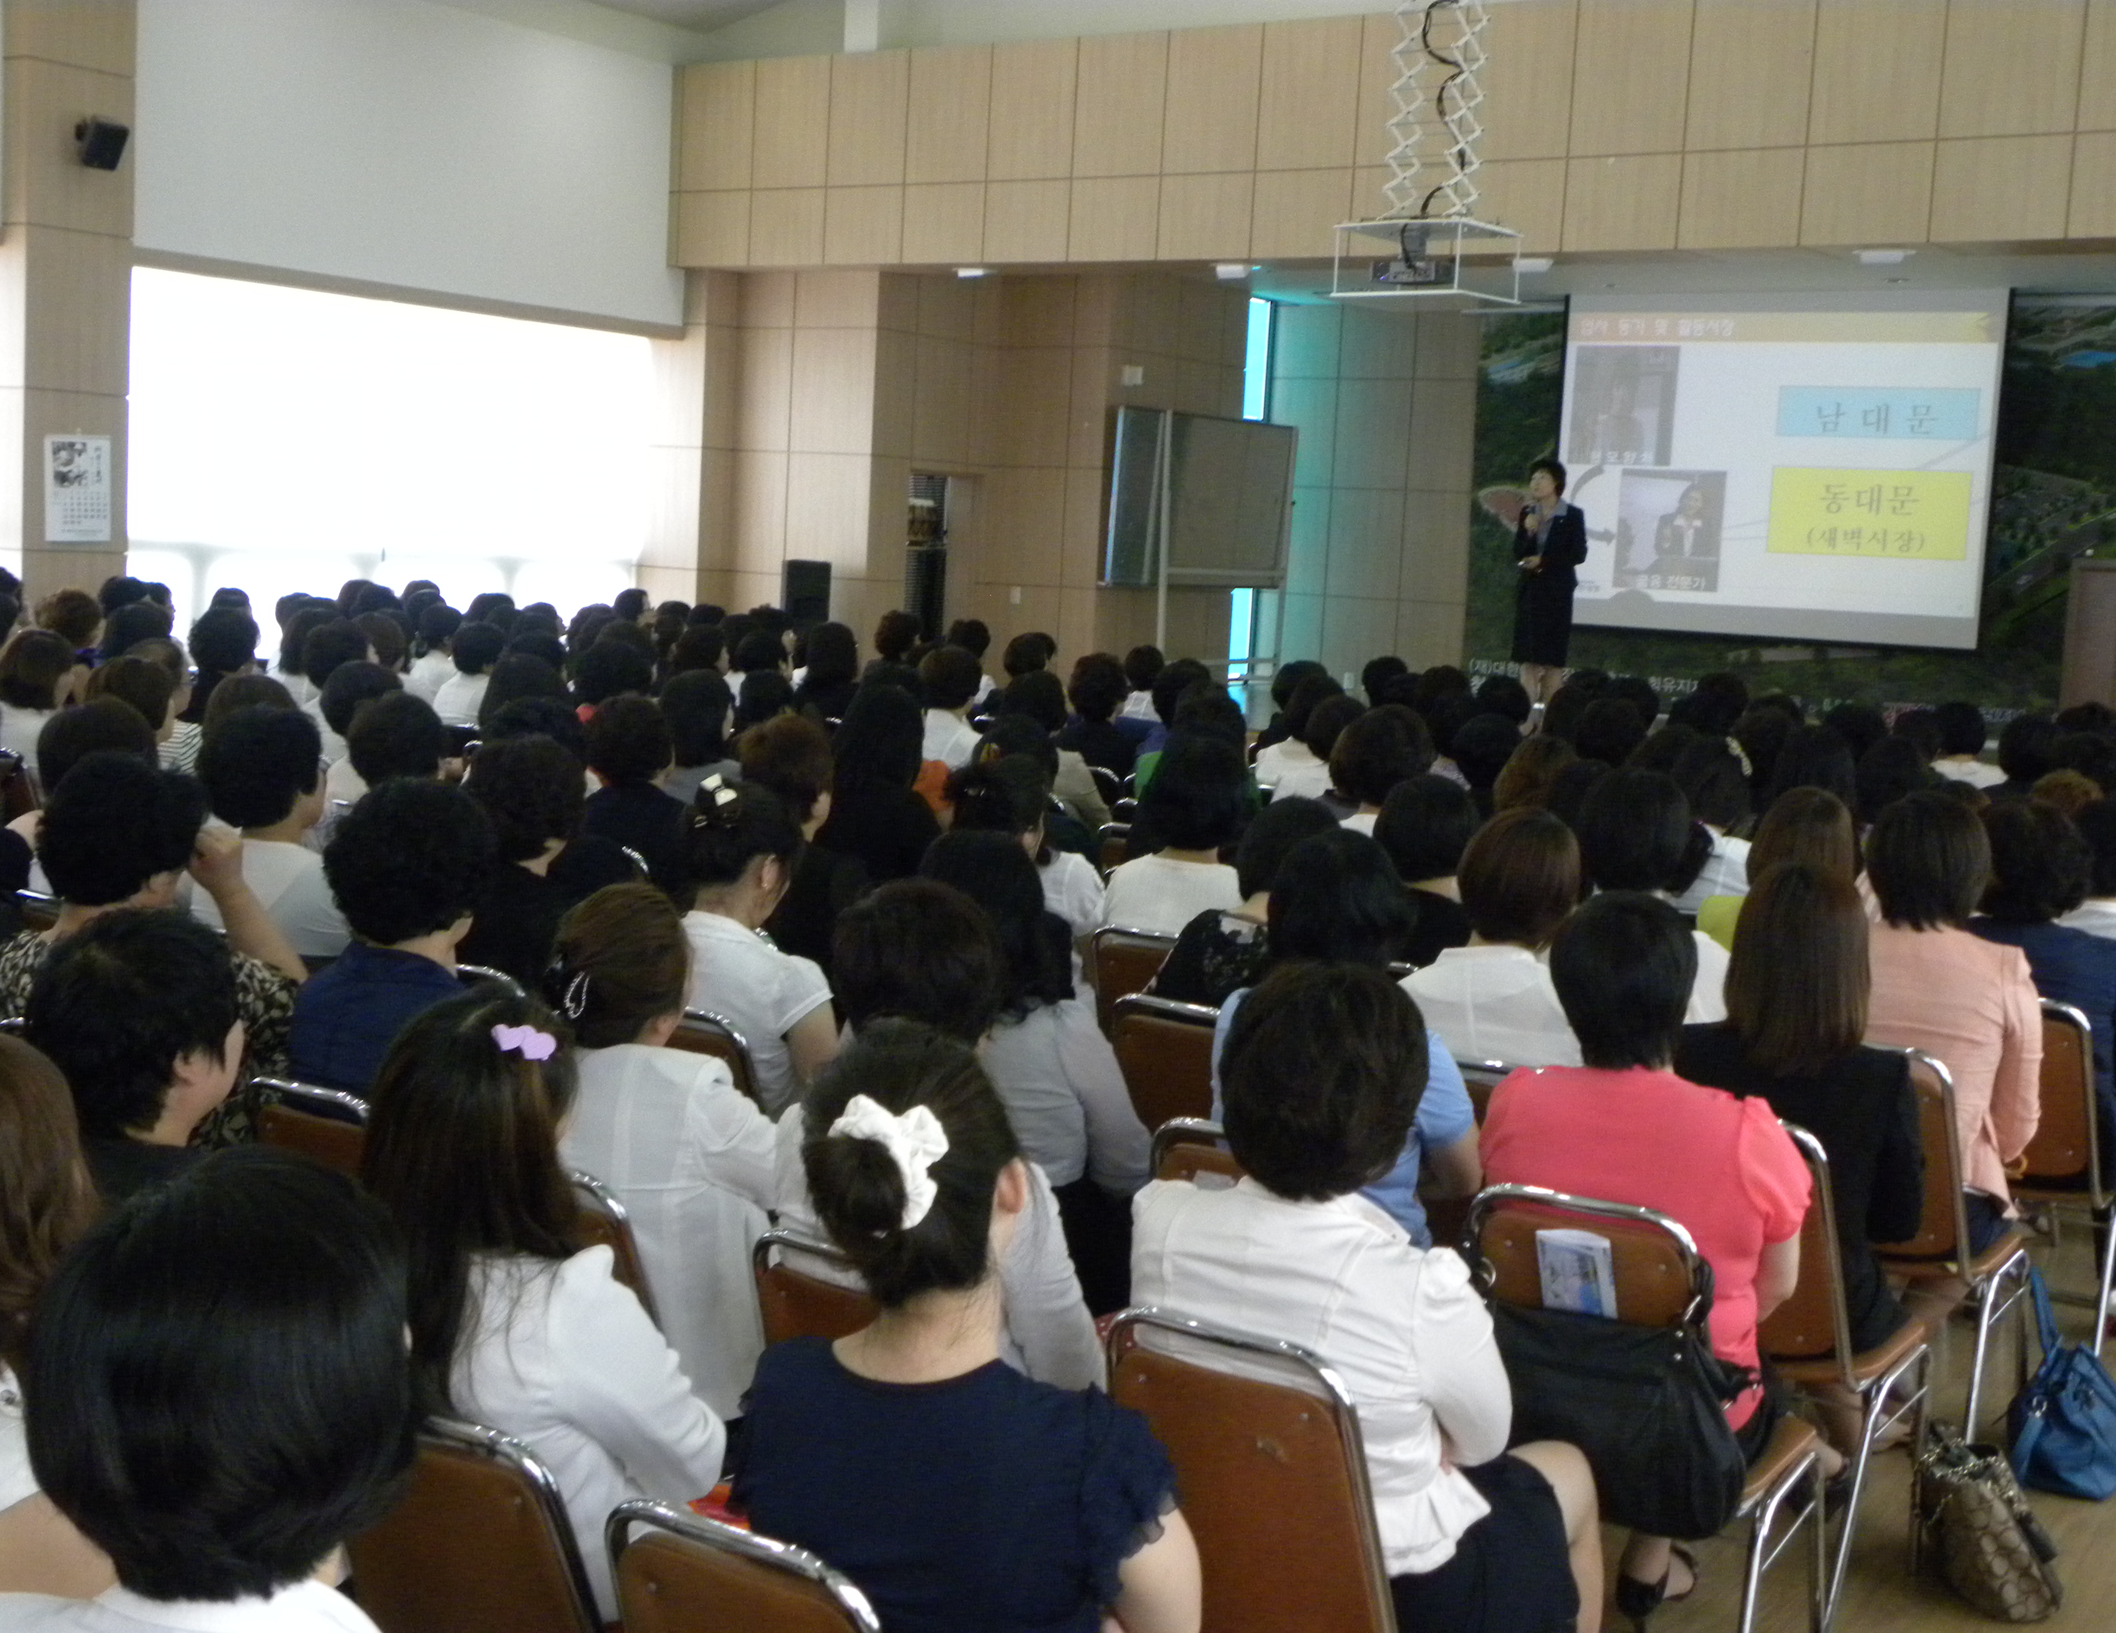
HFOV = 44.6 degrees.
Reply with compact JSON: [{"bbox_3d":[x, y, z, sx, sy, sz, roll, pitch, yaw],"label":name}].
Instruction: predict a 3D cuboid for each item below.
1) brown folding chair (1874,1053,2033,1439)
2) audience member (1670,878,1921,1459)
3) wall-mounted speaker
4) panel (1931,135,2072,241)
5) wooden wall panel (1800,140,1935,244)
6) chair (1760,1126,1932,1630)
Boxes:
[{"bbox_3d":[1.665,0.849,5.179,0.440,0.890,0.580,7,7,34],"label":"brown folding chair"},{"bbox_3d":[1.332,0.700,4.505,0.460,1.270,0.870,8,8,35],"label":"audience member"},{"bbox_3d":[-5.469,-3.853,14.806,0.200,0.280,0.220,33,21,29],"label":"wall-mounted speaker"},{"bbox_3d":[4.422,-2.943,12.091,0.625,0.476,0.030,7,7,33],"label":"panel"},{"bbox_3d":[4.444,-3.410,14.153,0.715,0.541,0.030,8,8,35],"label":"wooden wall panel"},{"bbox_3d":[1.219,0.899,4.473,0.440,0.890,0.580,7,7,35],"label":"chair"}]

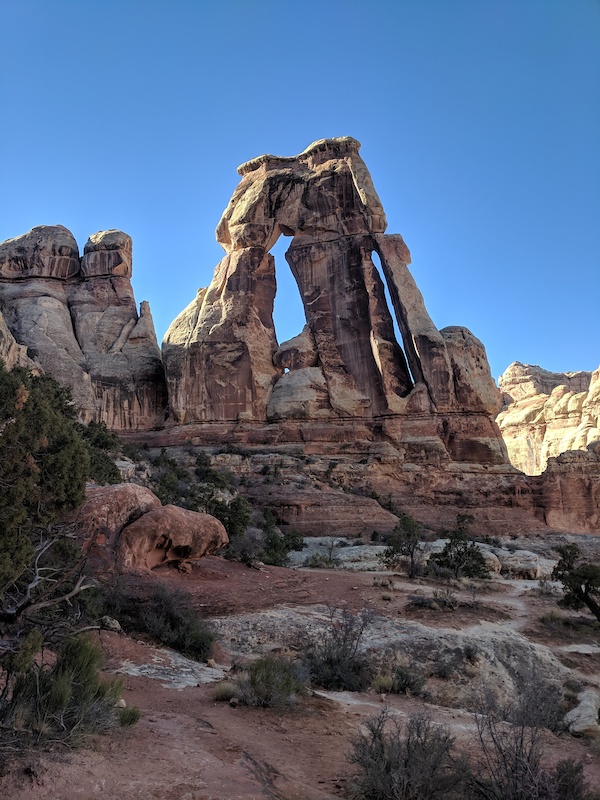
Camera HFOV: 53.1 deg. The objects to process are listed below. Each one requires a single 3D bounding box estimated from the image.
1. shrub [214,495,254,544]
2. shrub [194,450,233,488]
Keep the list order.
[{"bbox_3d":[-3.258,5.815,29.000,1.950,2.400,1.900,0,-9,0],"label":"shrub"},{"bbox_3d":[-6.334,5.089,44.000,2.750,2.600,2.500,0,-9,0],"label":"shrub"}]

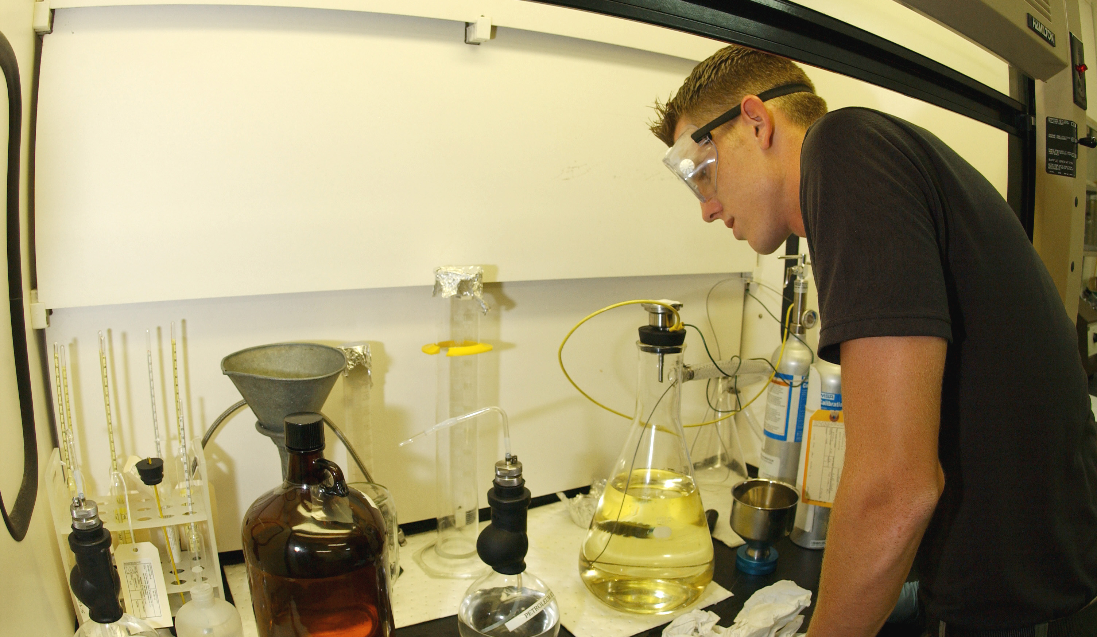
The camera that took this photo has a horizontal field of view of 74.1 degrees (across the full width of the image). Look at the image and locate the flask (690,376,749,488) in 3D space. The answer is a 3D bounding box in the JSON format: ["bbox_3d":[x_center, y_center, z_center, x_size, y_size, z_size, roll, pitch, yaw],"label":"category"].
[{"bbox_3d":[0.348,0.219,1.484,0.131,0.232,0.131,3,11,10],"label":"flask"}]

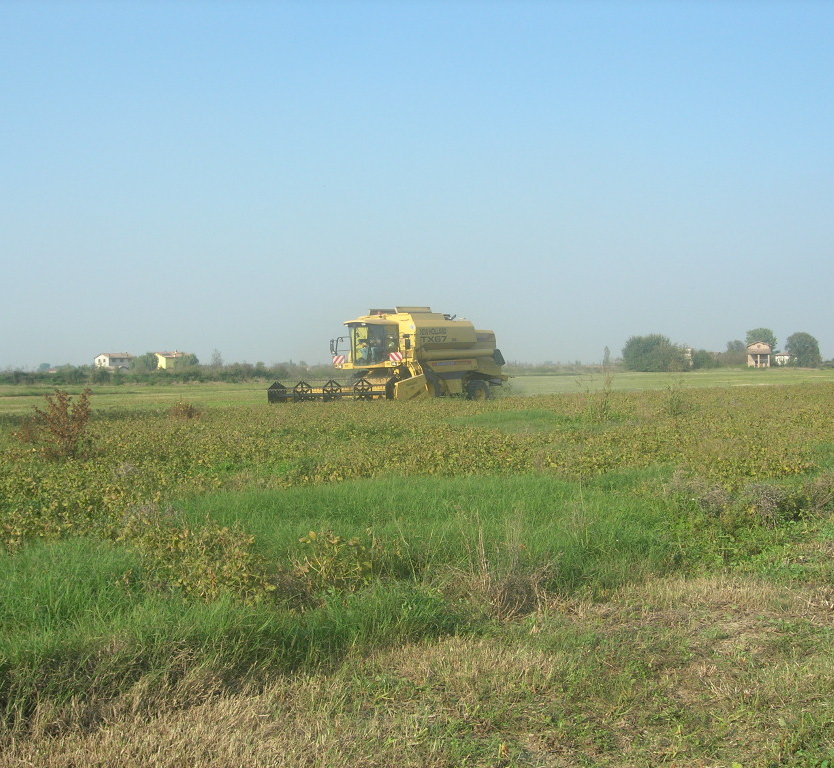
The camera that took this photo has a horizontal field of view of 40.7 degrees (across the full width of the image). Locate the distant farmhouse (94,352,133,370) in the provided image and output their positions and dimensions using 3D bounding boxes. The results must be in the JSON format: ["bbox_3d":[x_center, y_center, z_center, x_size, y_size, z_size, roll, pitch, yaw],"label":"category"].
[{"bbox_3d":[-123.000,-8.200,457.000,9.500,8.300,13.000,0,1,40],"label":"distant farmhouse"}]

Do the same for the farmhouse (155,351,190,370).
[{"bbox_3d":[-98.500,-8.100,450.000,9.500,8.500,13.500,0,1,34],"label":"farmhouse"}]

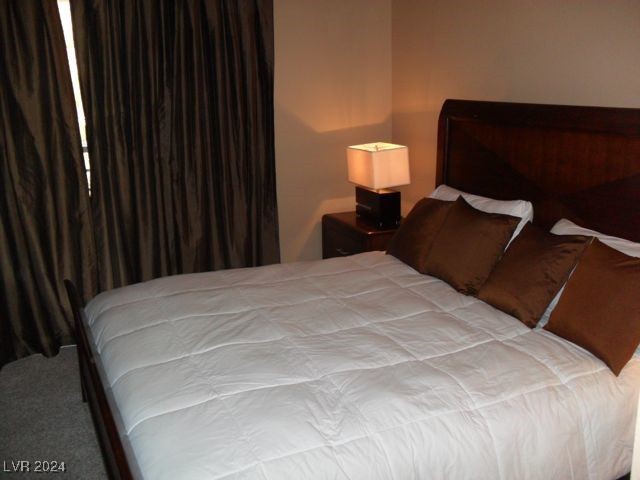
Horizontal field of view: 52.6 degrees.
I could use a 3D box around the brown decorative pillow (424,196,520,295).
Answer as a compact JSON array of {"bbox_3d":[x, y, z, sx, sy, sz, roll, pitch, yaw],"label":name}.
[{"bbox_3d":[0.706,0.017,3.110,0.140,0.415,0.440,22,8,-27],"label":"brown decorative pillow"}]

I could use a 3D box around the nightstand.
[{"bbox_3d":[0.375,0.177,4.163,0.470,0.630,0.600,-7,16,-22],"label":"nightstand"}]

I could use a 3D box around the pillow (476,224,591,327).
[{"bbox_3d":[0.886,0.127,2.746,0.140,0.405,0.420,27,5,-27],"label":"pillow"}]

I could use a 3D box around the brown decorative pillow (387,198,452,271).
[{"bbox_3d":[0.578,-0.023,3.436,0.140,0.400,0.430,23,7,-27],"label":"brown decorative pillow"}]

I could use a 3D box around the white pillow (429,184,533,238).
[{"bbox_3d":[0.751,-0.032,3.275,0.160,0.450,0.700,19,5,-27],"label":"white pillow"}]

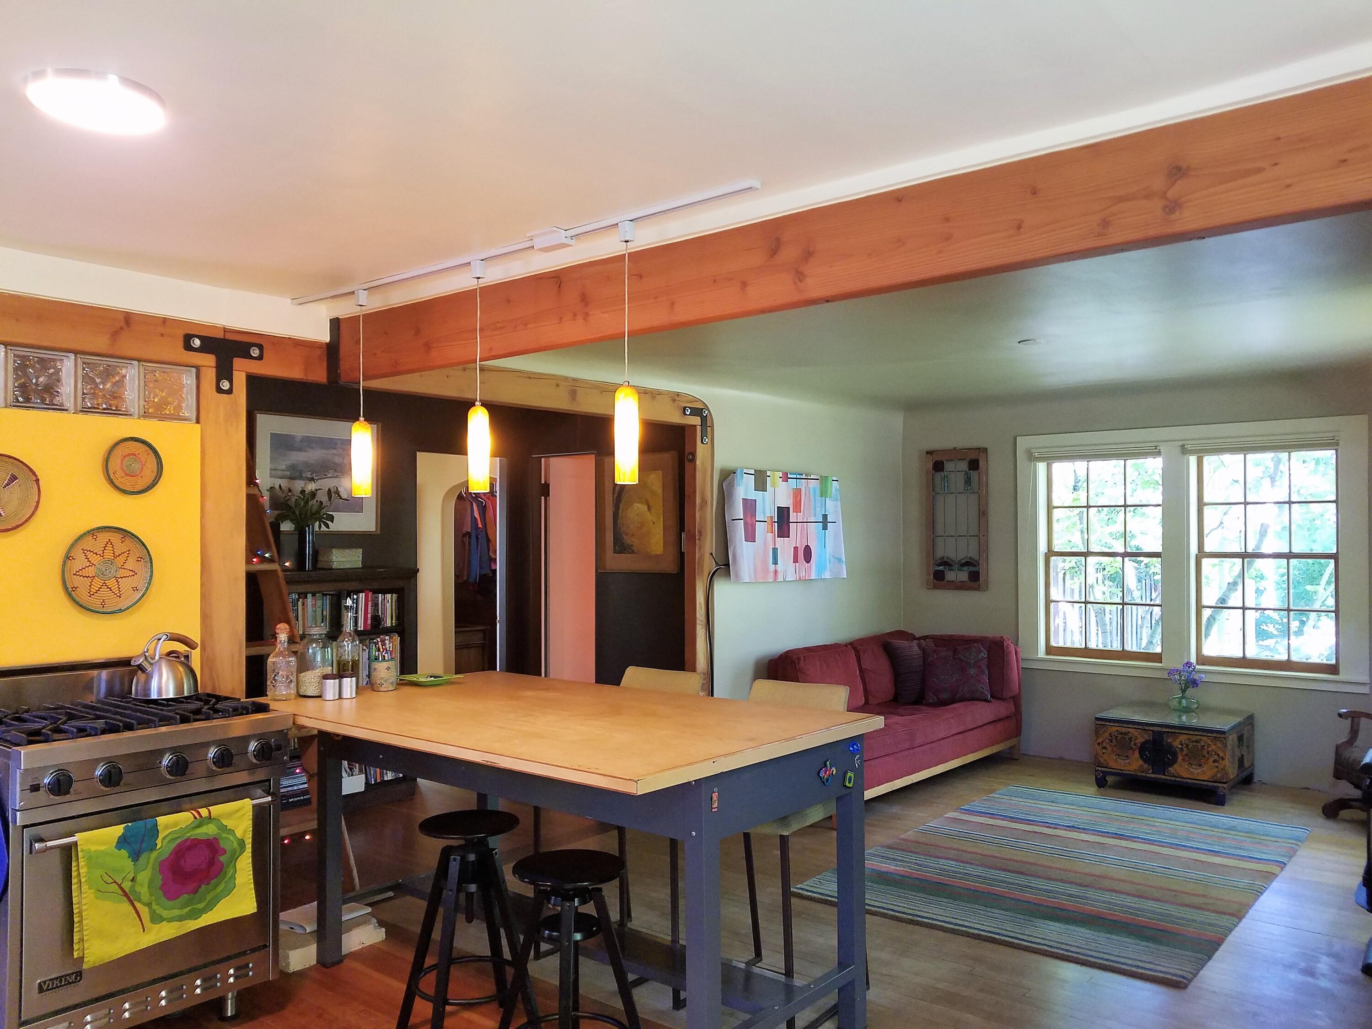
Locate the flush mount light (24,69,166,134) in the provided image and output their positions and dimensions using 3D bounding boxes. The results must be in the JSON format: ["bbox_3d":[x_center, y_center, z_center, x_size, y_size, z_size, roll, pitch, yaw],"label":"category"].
[{"bbox_3d":[-1.250,-0.871,2.186,0.262,0.030,0.262,0,-1,0],"label":"flush mount light"}]

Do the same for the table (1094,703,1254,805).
[{"bbox_3d":[2.943,1.429,6.221,0.723,0.420,0.650,-1,-2,39],"label":"table"}]

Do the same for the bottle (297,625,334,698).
[{"bbox_3d":[-1.373,0.537,3.824,0.125,0.262,0.125,-1,-2,40],"label":"bottle"}]

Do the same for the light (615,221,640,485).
[{"bbox_3d":[-0.169,-0.463,2.950,0.070,0.758,0.070,0,-1,0],"label":"light"}]

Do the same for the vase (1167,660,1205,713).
[{"bbox_3d":[3.090,1.064,6.386,0.219,0.301,0.202,-1,-2,39],"label":"vase"}]

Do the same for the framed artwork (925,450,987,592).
[{"bbox_3d":[1.977,0.038,7.519,0.476,1.024,0.040,-1,-2,39],"label":"framed artwork"}]

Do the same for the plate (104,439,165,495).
[{"bbox_3d":[-1.916,-0.167,3.579,0.040,0.196,0.196,-1,-2,39],"label":"plate"}]

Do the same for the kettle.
[{"bbox_3d":[-1.719,0.494,3.395,0.195,0.203,0.205,-1,-2,41],"label":"kettle"}]

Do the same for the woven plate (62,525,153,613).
[{"bbox_3d":[-1.964,0.187,3.497,0.050,0.299,0.295,-1,-2,40],"label":"woven plate"}]

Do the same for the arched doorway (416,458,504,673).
[{"bbox_3d":[-1.485,0.640,6.692,0.130,2.039,0.709,-1,-2,39],"label":"arched doorway"}]

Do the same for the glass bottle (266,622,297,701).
[{"bbox_3d":[-1.420,0.514,3.629,0.104,0.265,0.104,-1,-2,39],"label":"glass bottle"}]

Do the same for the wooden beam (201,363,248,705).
[{"bbox_3d":[-1.780,0.522,3.873,0.150,2.124,0.176,-1,-2,39],"label":"wooden beam"}]

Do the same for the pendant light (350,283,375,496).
[{"bbox_3d":[-1.208,-0.452,3.837,0.080,0.773,0.080,-1,-2,39],"label":"pendant light"}]

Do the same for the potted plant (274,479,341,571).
[{"bbox_3d":[-2.053,0.061,5.596,0.350,0.489,0.350,-1,-2,40],"label":"potted plant"}]

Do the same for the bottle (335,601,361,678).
[{"bbox_3d":[-1.236,0.481,3.782,0.085,0.339,0.085,-1,-2,39],"label":"bottle"}]

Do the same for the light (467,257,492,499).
[{"bbox_3d":[-0.676,-0.451,3.362,0.074,0.763,0.074,0,-1,0],"label":"light"}]

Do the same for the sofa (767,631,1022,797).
[{"bbox_3d":[1.202,1.216,6.439,0.890,0.855,2.330,-1,-2,40],"label":"sofa"}]

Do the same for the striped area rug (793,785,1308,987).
[{"bbox_3d":[1.792,1.588,4.756,1.538,0.020,2.321,-1,-2,39],"label":"striped area rug"}]

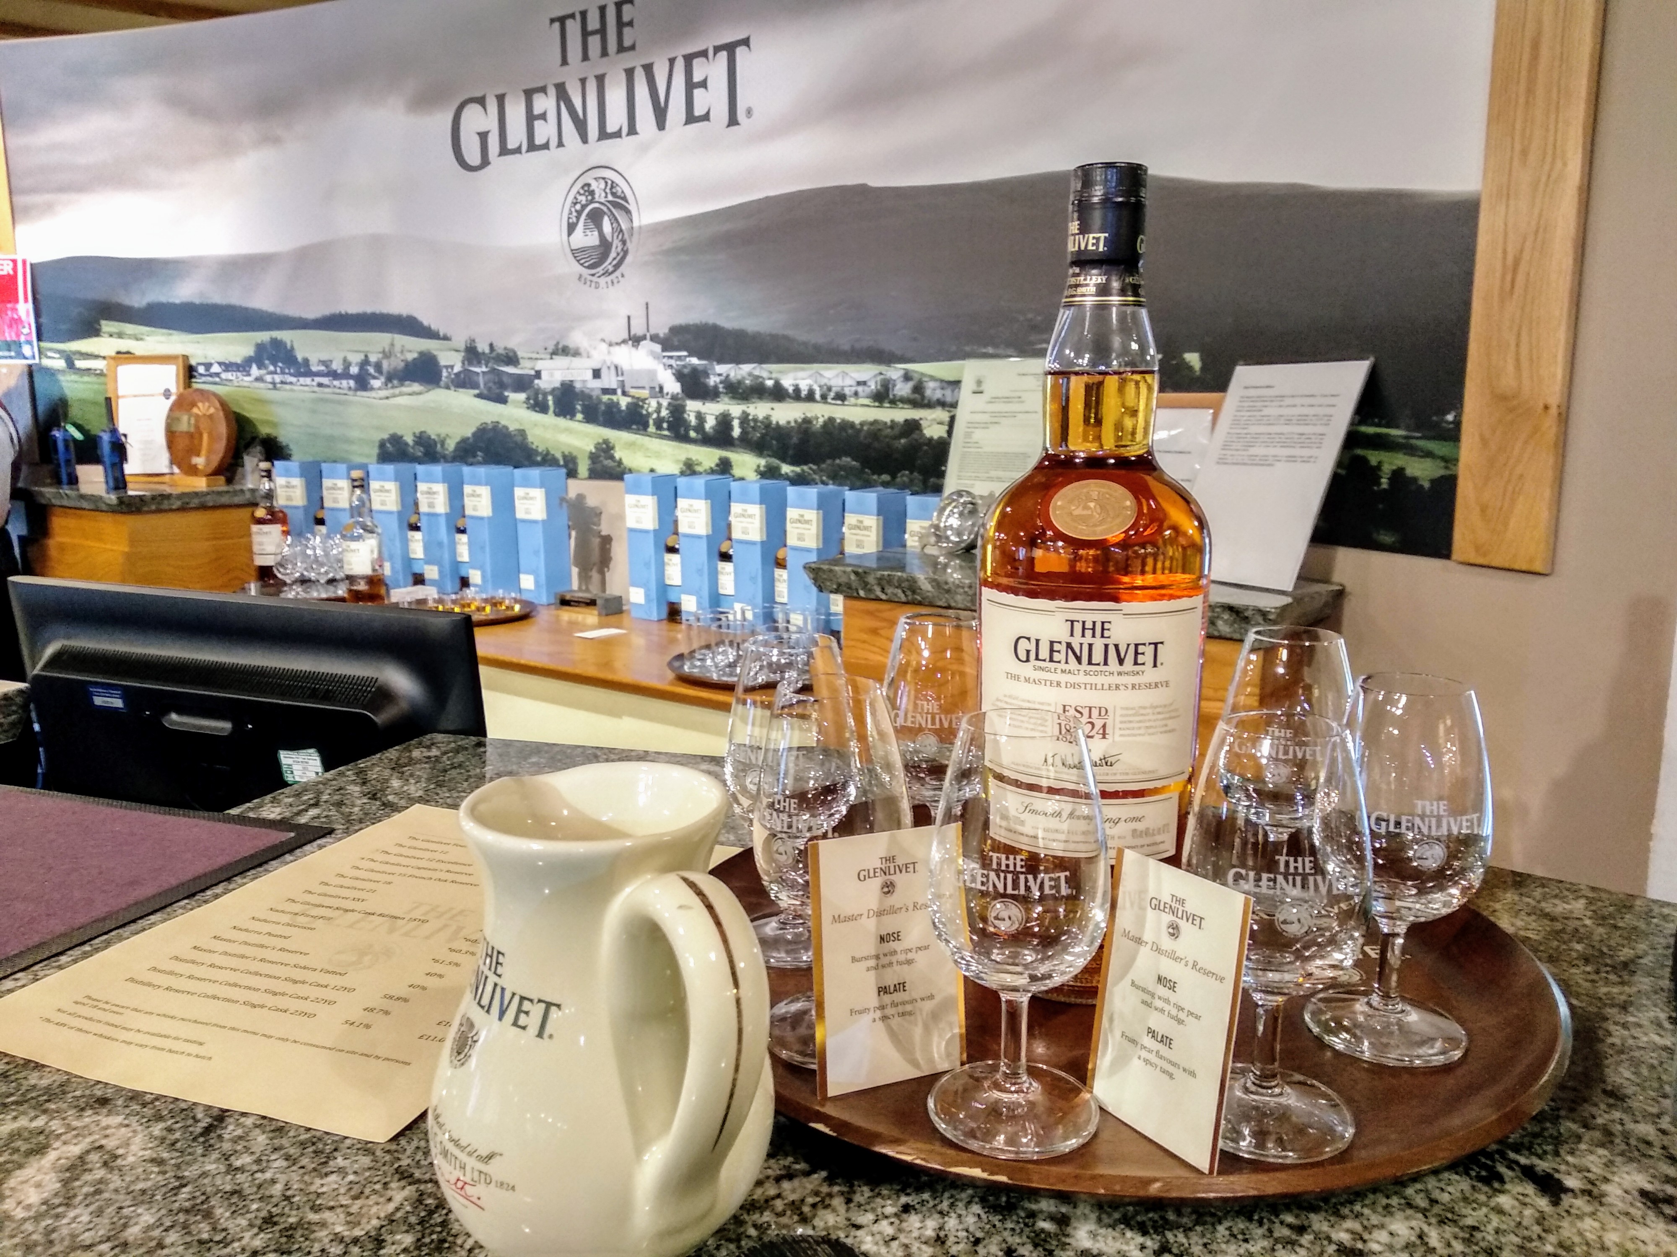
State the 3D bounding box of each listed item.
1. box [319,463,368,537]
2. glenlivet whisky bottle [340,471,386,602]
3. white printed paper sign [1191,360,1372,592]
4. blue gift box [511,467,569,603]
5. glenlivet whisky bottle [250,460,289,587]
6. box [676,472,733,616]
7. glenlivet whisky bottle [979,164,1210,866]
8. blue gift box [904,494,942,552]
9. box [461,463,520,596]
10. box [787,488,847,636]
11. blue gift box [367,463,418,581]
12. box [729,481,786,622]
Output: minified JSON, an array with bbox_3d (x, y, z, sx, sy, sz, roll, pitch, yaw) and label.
[{"bbox_3d":[-1.244,-0.271,3.211,0.081,0.297,0.081,4,11,21],"label":"box"},{"bbox_3d":[-1.064,-0.198,2.812,0.082,0.298,0.082,3,12,19],"label":"glenlivet whisky bottle"},{"bbox_3d":[0.541,-0.199,1.607,0.006,0.302,0.215,21,-3,-32],"label":"white printed paper sign"},{"bbox_3d":[-0.667,-0.211,2.859,0.081,0.297,0.081,7,13,33],"label":"blue gift box"},{"bbox_3d":[-1.412,-0.255,3.127,0.082,0.298,0.082,0,11,4],"label":"glenlivet whisky bottle"},{"bbox_3d":[-0.271,-0.157,2.604,0.080,0.305,0.080,7,13,37],"label":"box"},{"bbox_3d":[0.105,-0.016,0.515,0.092,0.326,0.092,2,11,14],"label":"glenlivet whisky bottle"},{"bbox_3d":[0.173,-0.072,2.146,0.080,0.305,0.080,-10,14,-41],"label":"blue gift box"},{"bbox_3d":[-0.825,-0.229,2.999,0.080,0.305,0.080,7,13,37],"label":"box"},{"bbox_3d":[-0.036,-0.116,2.402,0.084,0.306,0.084,-11,15,-42],"label":"box"},{"bbox_3d":[-1.092,-0.252,3.127,0.080,0.305,0.080,4,11,25],"label":"blue gift box"},{"bbox_3d":[-0.152,-0.139,2.526,0.084,0.306,0.084,10,15,43],"label":"box"}]

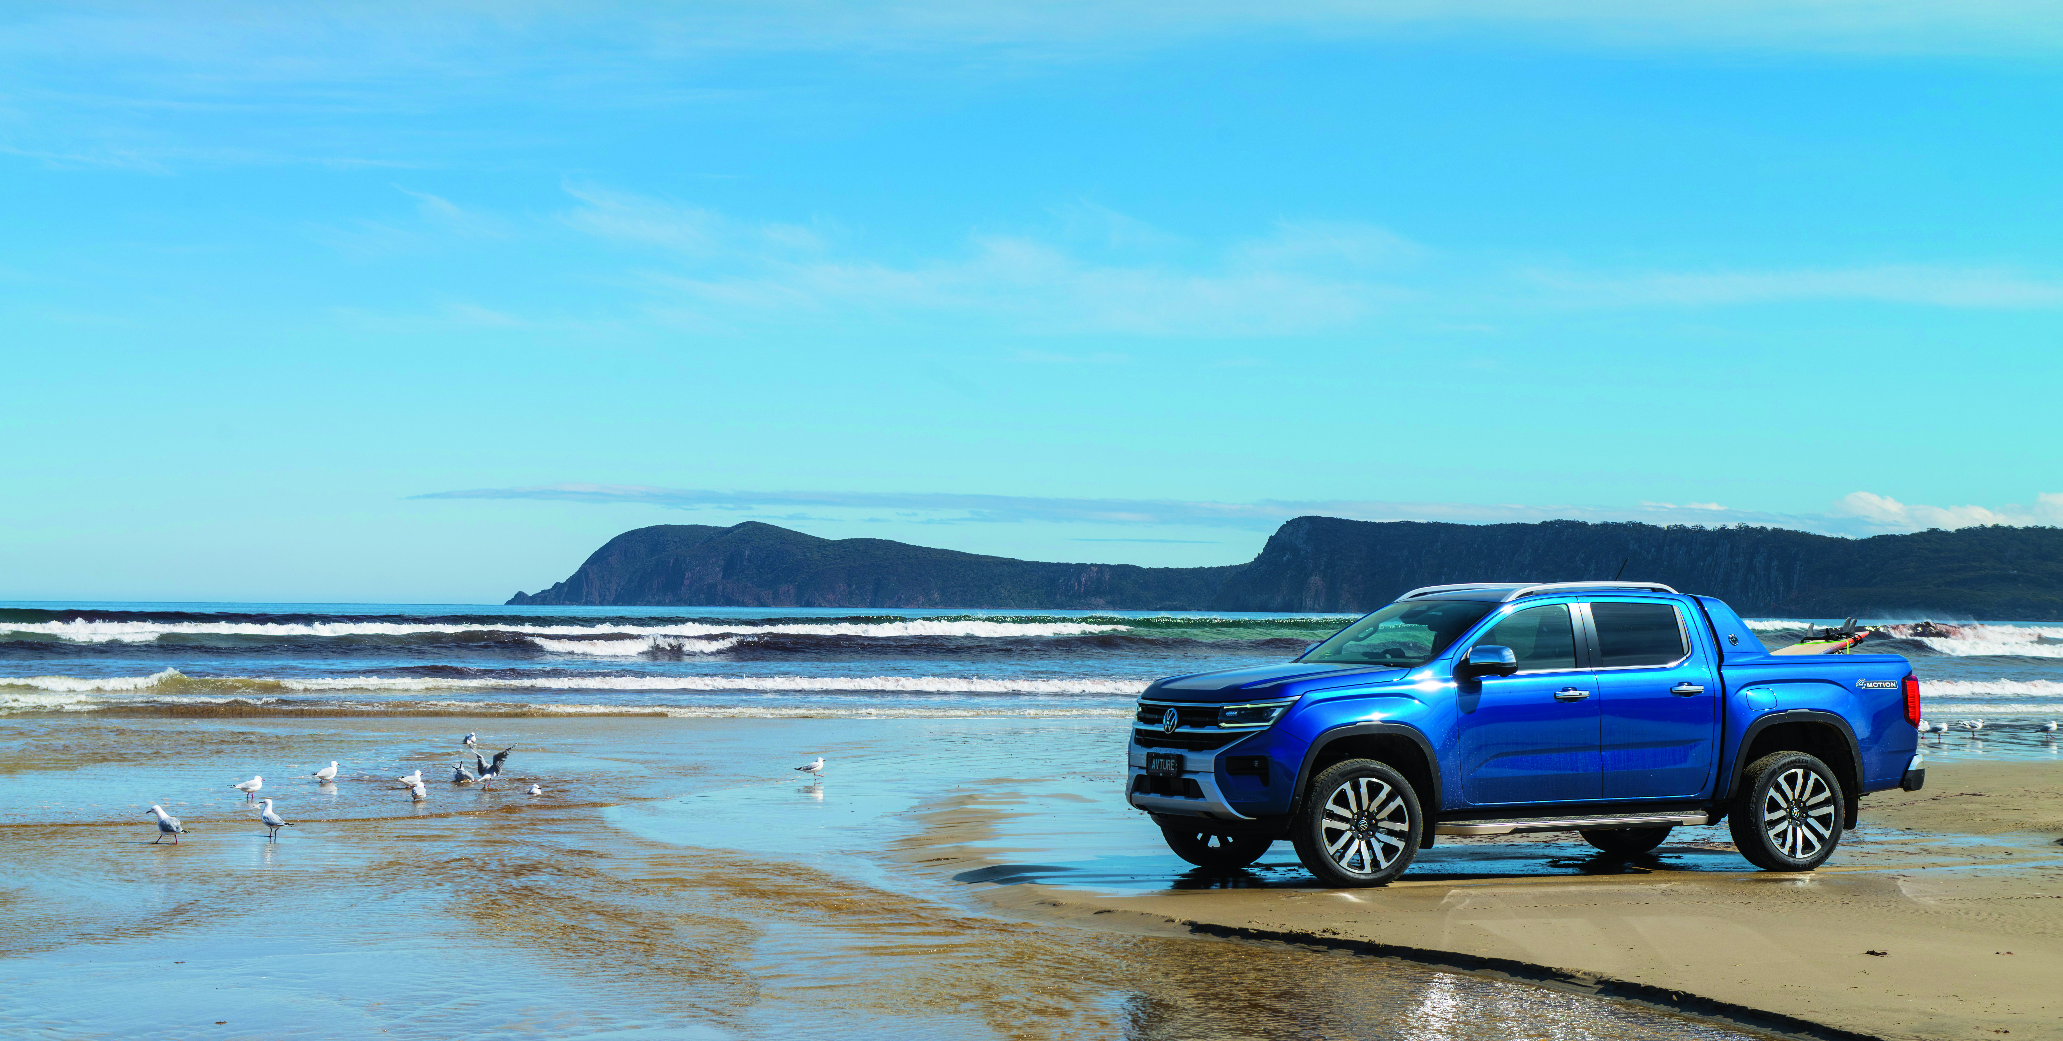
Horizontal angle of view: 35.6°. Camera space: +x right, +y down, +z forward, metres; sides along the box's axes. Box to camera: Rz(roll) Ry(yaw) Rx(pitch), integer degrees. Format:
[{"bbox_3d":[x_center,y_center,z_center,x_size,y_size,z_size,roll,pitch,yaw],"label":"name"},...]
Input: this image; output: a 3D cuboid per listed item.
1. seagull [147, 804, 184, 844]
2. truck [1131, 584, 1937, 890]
[{"bbox_3d":[-6.100,2.156,22.700,0.325,0.280,0.125,0,-2,6],"label":"seagull"},{"bbox_3d":[3.240,1.352,21.100,5.350,1.880,2.030,1,-2,-25],"label":"truck"}]

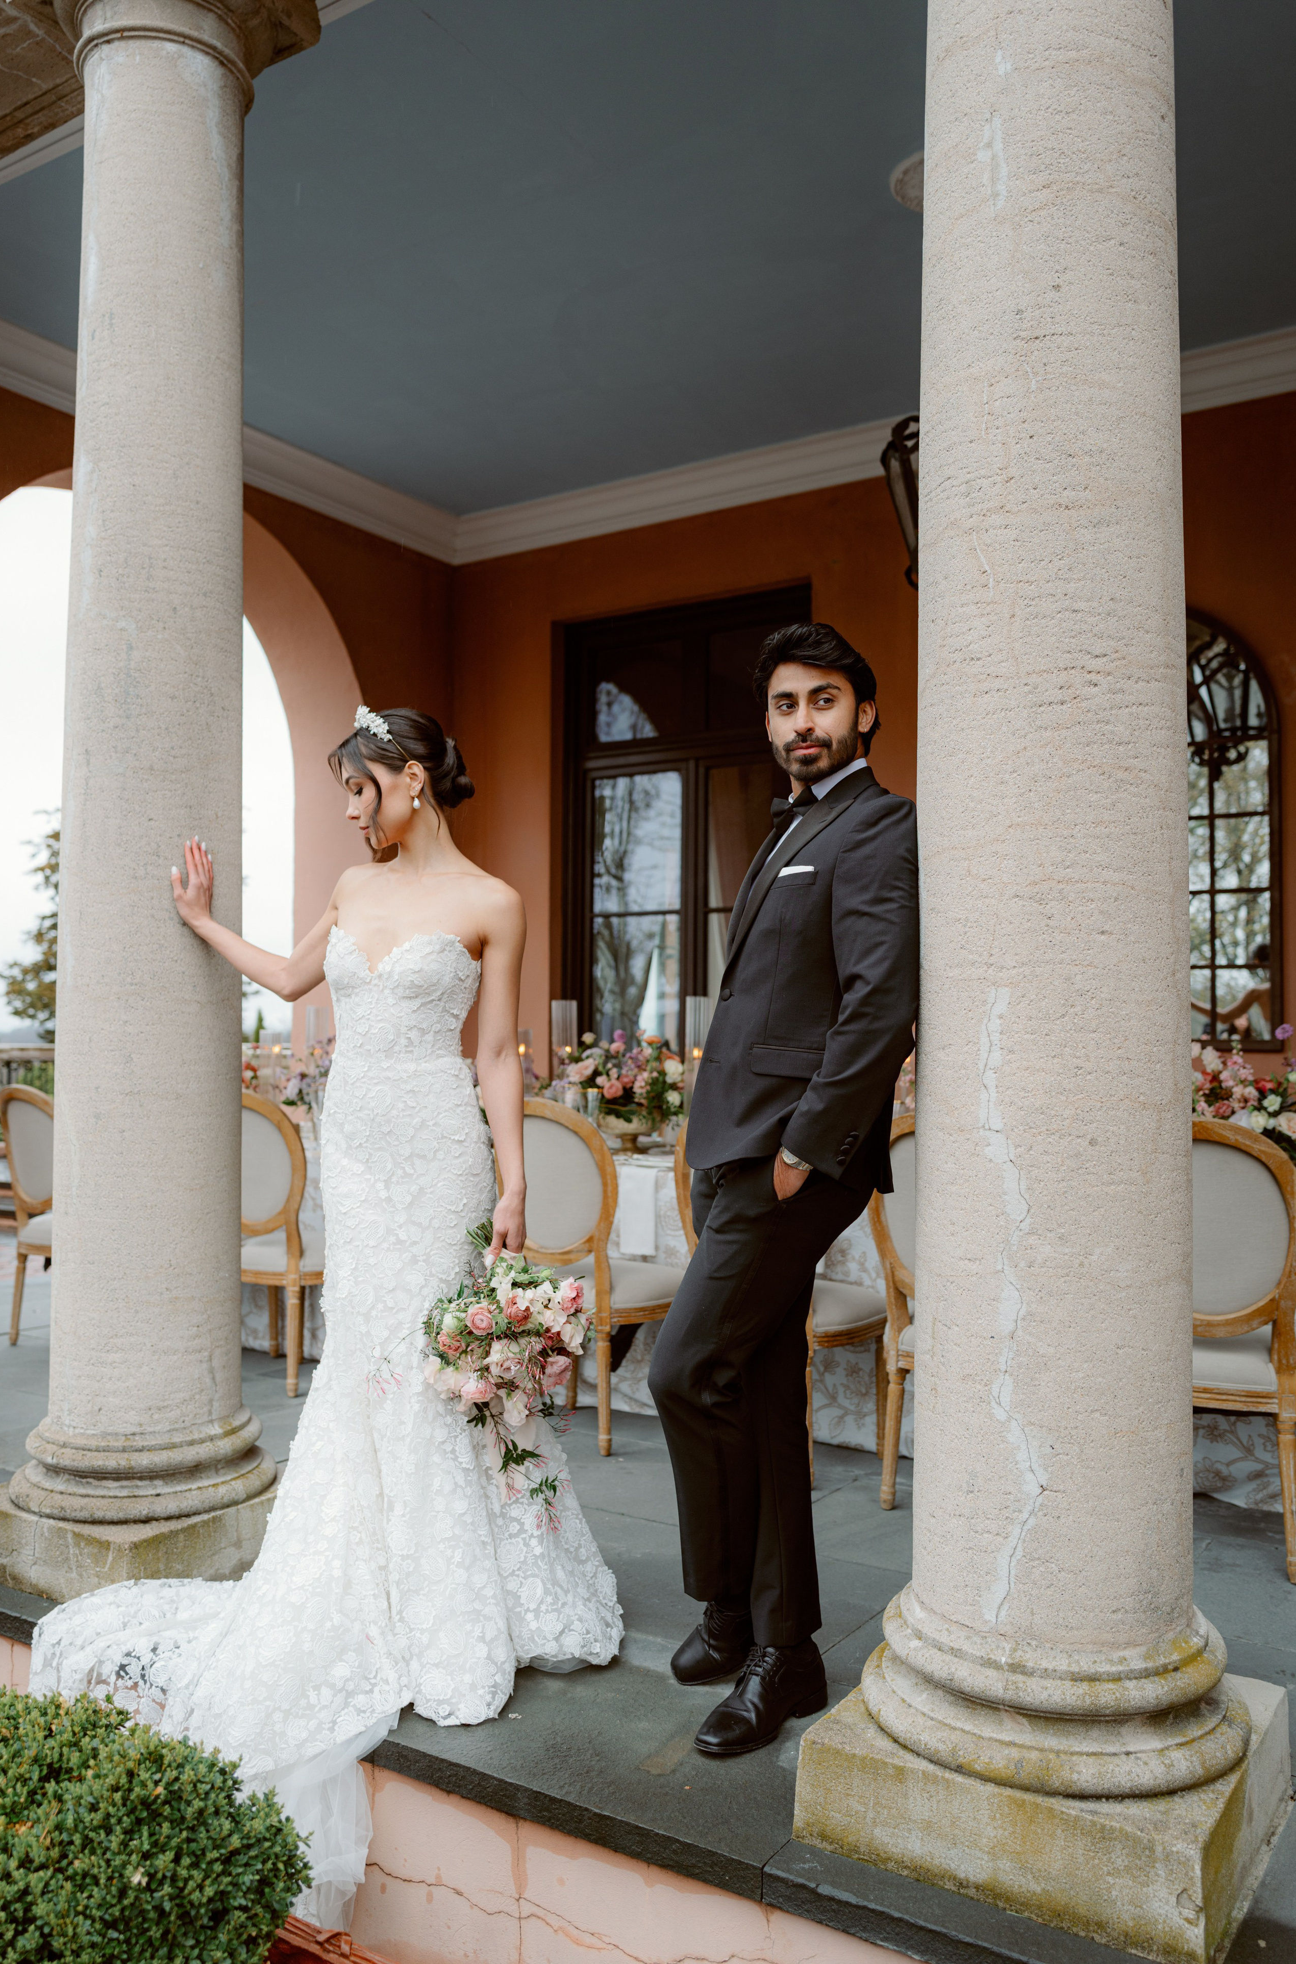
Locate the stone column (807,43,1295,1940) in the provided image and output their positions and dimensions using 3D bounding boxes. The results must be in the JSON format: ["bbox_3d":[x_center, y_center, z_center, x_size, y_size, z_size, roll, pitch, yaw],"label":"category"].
[{"bbox_3d":[0.595,-0.502,2.298,0.560,3.450,0.560,-1,-2,32],"label":"stone column"}]

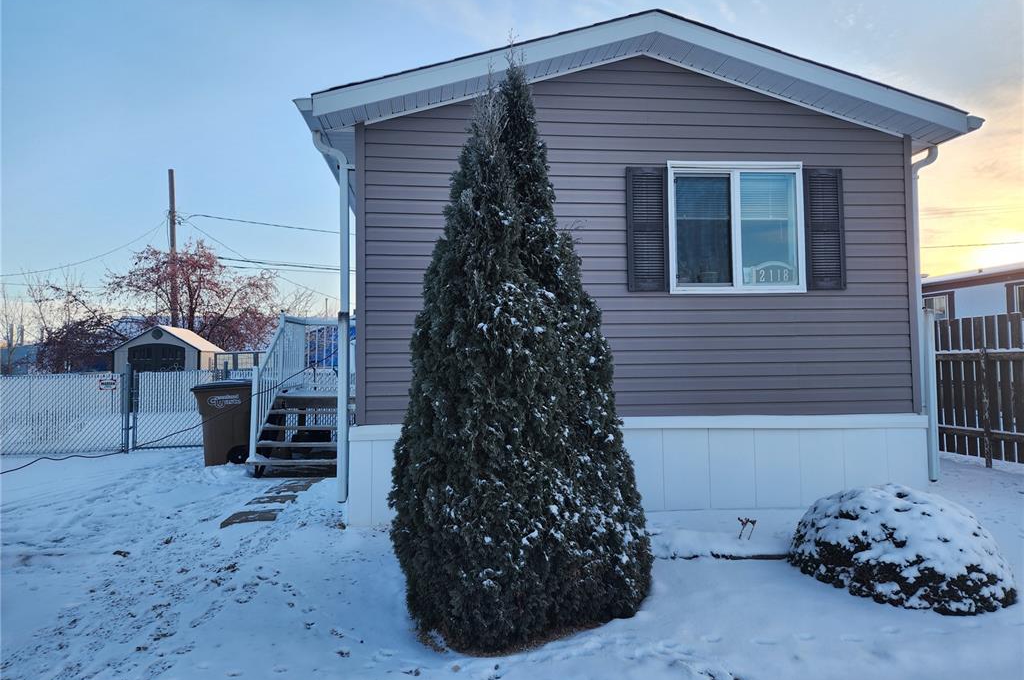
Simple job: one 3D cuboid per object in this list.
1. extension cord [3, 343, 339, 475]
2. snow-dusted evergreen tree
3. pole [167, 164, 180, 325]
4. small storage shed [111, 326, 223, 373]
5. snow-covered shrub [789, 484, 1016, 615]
[{"bbox_3d":[-4.480,0.871,8.012,6.764,1.553,1.723,-3,-3,42],"label":"extension cord"},{"bbox_3d":[0.035,-0.044,3.944,1.472,3.150,1.472,-1,-2,-6],"label":"snow-dusted evergreen tree"},{"bbox_3d":[-12.353,-1.963,24.961,0.260,8.698,0.260,-3,-3,-6],"label":"pole"},{"bbox_3d":[-10.083,0.861,20.223,2.400,2.420,2.260,-1,-2,-6],"label":"small storage shed"},{"bbox_3d":[2.334,1.179,4.170,1.220,0.563,1.220,-1,-2,-6],"label":"snow-covered shrub"}]

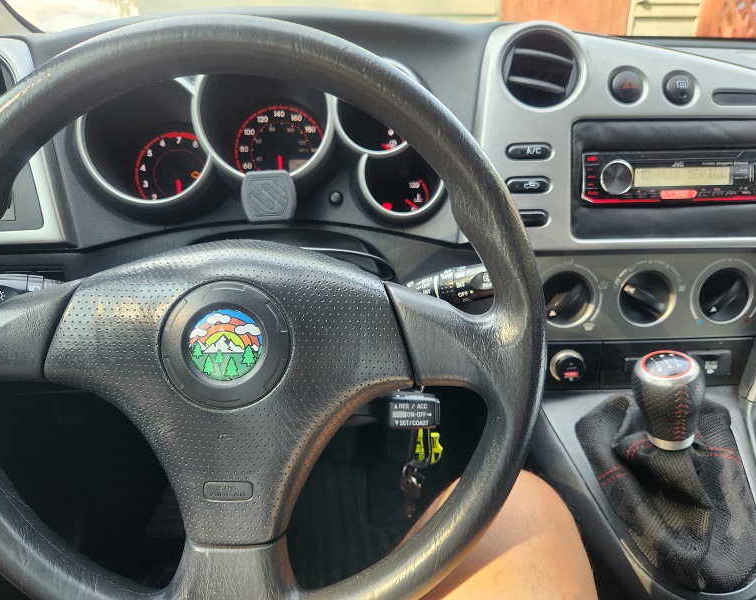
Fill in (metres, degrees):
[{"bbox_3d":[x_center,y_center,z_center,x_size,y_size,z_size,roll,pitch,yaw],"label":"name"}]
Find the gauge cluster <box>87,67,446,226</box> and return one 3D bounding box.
[{"bbox_3d":[-0.099,-0.146,0.484,0.312,0.152,0.085,-2,9,-1],"label":"gauge cluster"}]

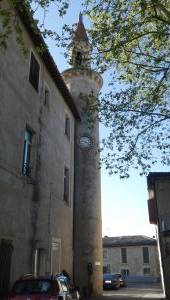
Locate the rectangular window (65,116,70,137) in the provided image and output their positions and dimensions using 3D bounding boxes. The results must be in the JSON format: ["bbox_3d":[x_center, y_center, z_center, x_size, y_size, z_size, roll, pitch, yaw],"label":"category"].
[{"bbox_3d":[-1.300,-1.580,19.755,0.200,1.700,1.150,-5,-22,11],"label":"rectangular window"}]

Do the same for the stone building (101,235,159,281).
[{"bbox_3d":[5.702,17.209,44.133,11.000,6.700,6.000,-4,-21,9],"label":"stone building"}]

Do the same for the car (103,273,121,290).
[{"bbox_3d":[2.127,12.087,25.654,1.760,1.440,4.200,-2,-21,3],"label":"car"}]

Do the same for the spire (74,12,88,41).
[{"bbox_3d":[-0.396,-11.512,26.242,1.350,4.110,1.350,-1,-21,0],"label":"spire"}]

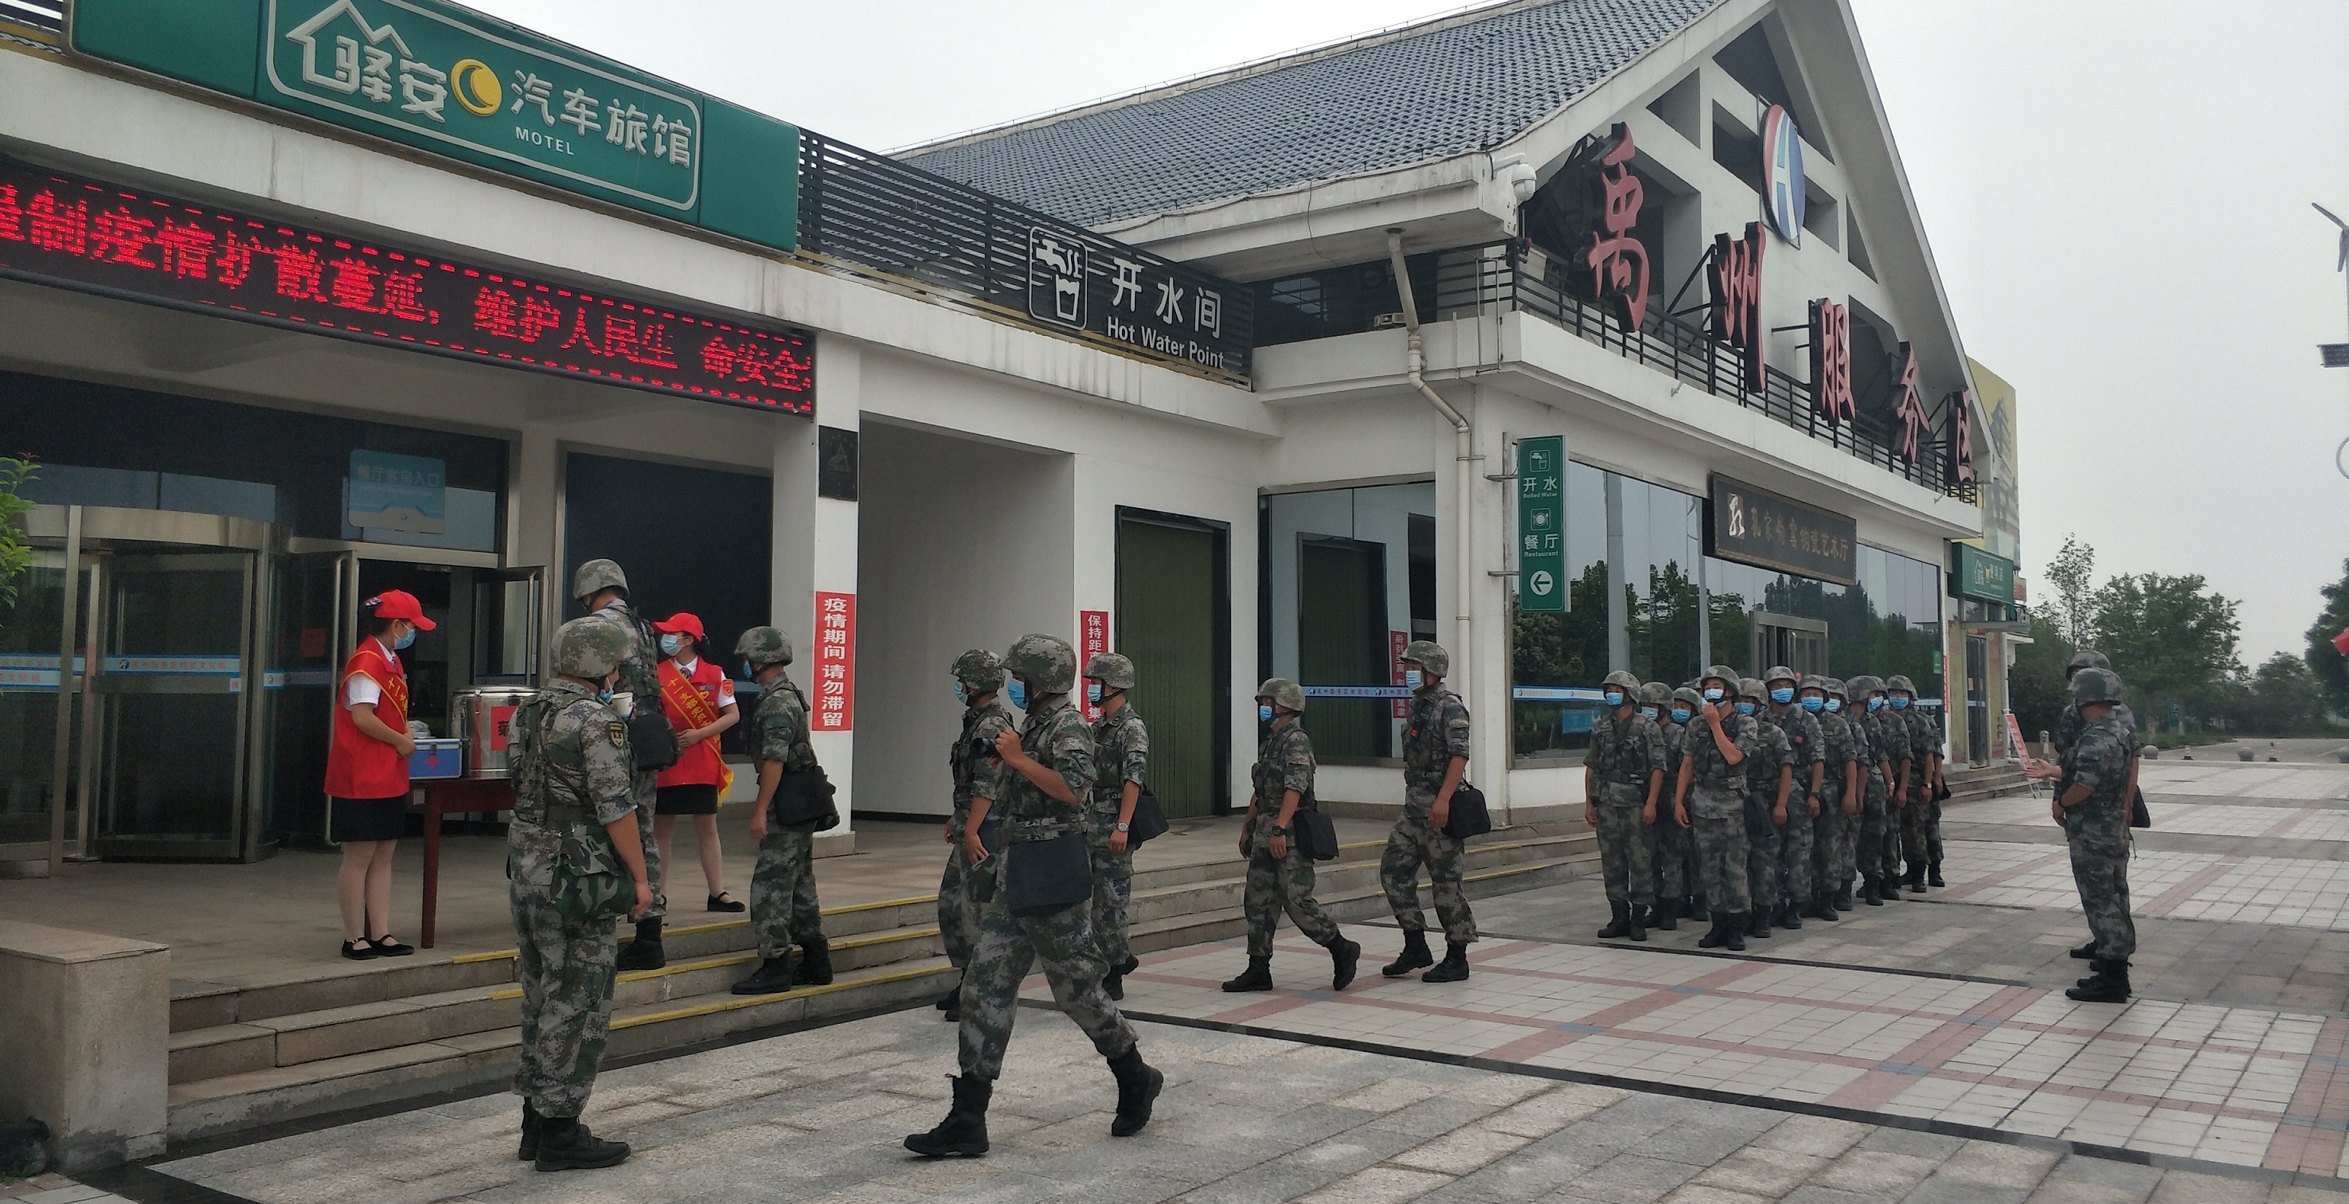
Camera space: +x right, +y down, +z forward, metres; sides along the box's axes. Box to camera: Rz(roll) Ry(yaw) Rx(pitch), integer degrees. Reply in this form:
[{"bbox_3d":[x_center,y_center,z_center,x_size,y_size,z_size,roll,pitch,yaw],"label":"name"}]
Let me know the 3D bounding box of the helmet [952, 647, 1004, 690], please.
[{"bbox_3d":[-0.961,0.337,8.300,0.265,0.200,0.235,0,-4,-6],"label":"helmet"}]

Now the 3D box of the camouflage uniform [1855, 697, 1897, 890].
[{"bbox_3d":[5.398,1.498,13.149,0.500,1.444,0.320,-2,-4,37],"label":"camouflage uniform"}]

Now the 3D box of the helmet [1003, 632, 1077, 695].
[{"bbox_3d":[-0.456,0.213,5.780,0.265,0.205,0.235,0,-4,-12],"label":"helmet"}]

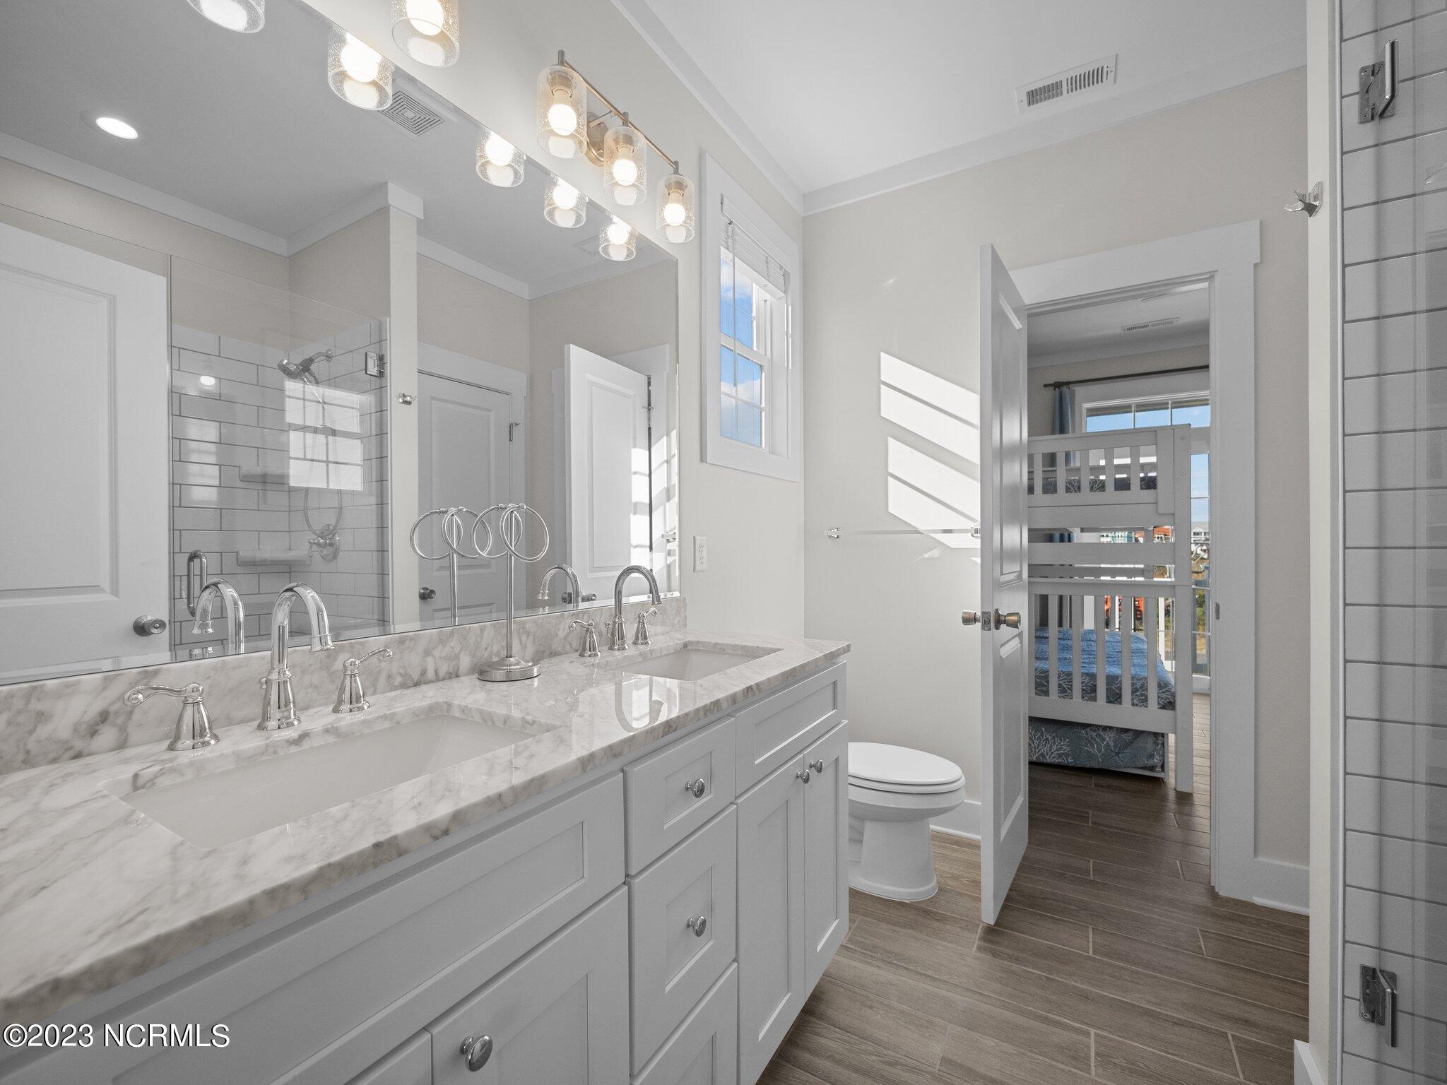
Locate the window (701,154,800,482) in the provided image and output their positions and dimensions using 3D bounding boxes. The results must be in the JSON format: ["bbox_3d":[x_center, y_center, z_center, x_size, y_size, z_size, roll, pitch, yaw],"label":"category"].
[{"bbox_3d":[0.097,-0.800,2.345,0.110,1.056,0.758,0,0,32],"label":"window"}]

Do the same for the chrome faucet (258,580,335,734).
[{"bbox_3d":[-0.627,0.170,0.864,0.176,0.220,0.054,0,0,32],"label":"chrome faucet"}]

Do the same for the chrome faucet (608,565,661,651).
[{"bbox_3d":[-0.231,0.168,1.500,0.176,0.220,0.054,0,0,32],"label":"chrome faucet"}]

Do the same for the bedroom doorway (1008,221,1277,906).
[{"bbox_3d":[1.374,0.060,2.140,0.853,2.182,0.140,0,0,32],"label":"bedroom doorway"}]

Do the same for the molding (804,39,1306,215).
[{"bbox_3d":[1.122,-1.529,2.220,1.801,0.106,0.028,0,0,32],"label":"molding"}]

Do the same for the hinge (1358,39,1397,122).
[{"bbox_3d":[1.121,-0.784,0.992,0.049,0.099,0.064,0,0,32],"label":"hinge"}]

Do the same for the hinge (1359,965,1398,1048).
[{"bbox_3d":[1.125,0.795,0.995,0.049,0.098,0.064,0,0,32],"label":"hinge"}]

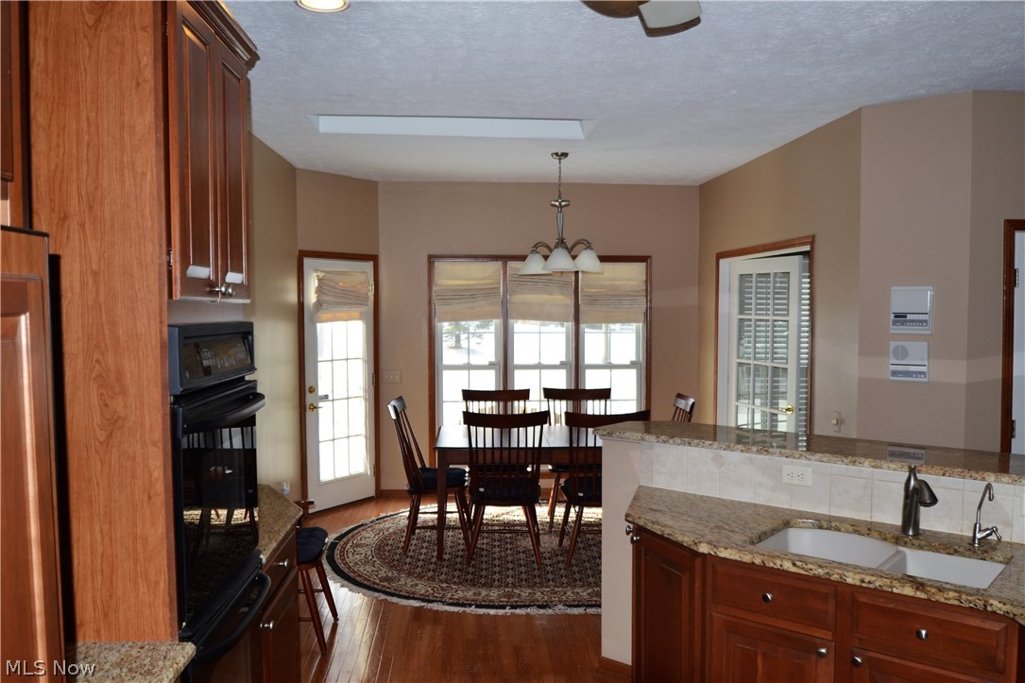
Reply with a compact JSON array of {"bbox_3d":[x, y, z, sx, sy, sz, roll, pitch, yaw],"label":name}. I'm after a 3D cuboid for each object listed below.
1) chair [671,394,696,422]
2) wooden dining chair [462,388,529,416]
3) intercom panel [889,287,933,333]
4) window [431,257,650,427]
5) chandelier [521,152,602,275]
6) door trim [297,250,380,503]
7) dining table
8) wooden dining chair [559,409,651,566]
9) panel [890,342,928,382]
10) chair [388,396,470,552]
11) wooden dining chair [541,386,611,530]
[{"bbox_3d":[1.012,0.907,5.562,0.580,1.010,0.540,0,3,-1],"label":"chair"},{"bbox_3d":[-0.120,0.894,5.958,0.550,1.010,0.570,0,3,0],"label":"wooden dining chair"},{"bbox_3d":[2.096,-0.164,4.045,0.200,0.248,0.040,2,3,39],"label":"intercom panel"},{"bbox_3d":[0.259,0.237,6.774,1.970,1.970,0.120,0,3,-5],"label":"window"},{"bbox_3d":[0.347,-0.899,5.434,0.590,0.850,0.580,0,3,-5],"label":"chandelier"},{"bbox_3d":[-1.409,0.330,6.355,0.090,2.110,0.820,2,3,39],"label":"door trim"},{"bbox_3d":[0.236,1.046,5.503,1.540,0.745,0.890,0,3,-2],"label":"dining table"},{"bbox_3d":[0.595,0.933,5.046,0.550,1.010,0.570,0,3,-4],"label":"wooden dining chair"},{"bbox_3d":[2.093,0.108,4.066,0.182,0.210,0.030,2,3,39],"label":"panel"},{"bbox_3d":[-0.587,0.920,5.427,0.580,1.010,0.540,0,3,1],"label":"chair"},{"bbox_3d":[0.538,0.888,6.013,0.550,1.010,0.570,0,3,0],"label":"wooden dining chair"}]

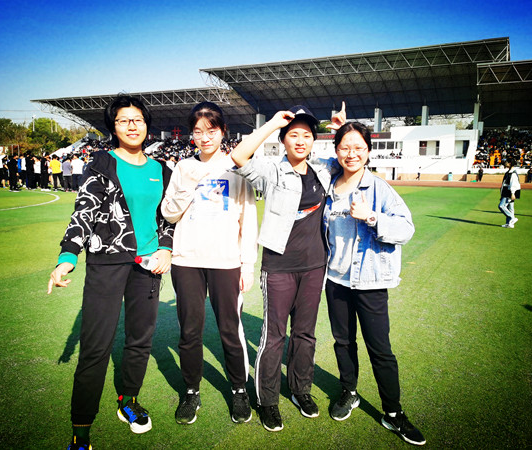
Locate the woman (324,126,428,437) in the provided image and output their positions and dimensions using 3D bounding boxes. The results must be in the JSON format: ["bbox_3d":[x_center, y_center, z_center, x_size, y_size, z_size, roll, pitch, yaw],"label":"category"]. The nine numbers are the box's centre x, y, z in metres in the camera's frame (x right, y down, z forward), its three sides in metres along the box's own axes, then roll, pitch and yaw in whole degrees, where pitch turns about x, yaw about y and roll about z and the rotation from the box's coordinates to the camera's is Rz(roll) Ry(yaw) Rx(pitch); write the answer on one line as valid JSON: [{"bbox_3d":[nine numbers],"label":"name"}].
[{"bbox_3d":[0.532,0.283,2.341,0.490,1.540,0.400,3,7,18],"label":"woman"}]

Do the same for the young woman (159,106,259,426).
[{"bbox_3d":[-0.288,0.207,2.464,0.470,1.640,0.330,0,7,-5],"label":"young woman"}]

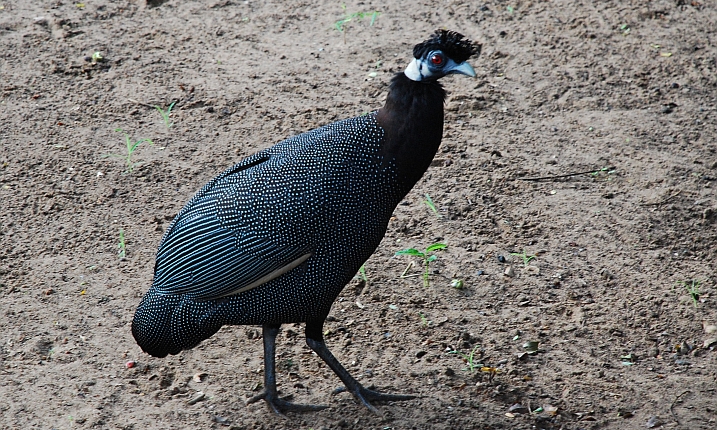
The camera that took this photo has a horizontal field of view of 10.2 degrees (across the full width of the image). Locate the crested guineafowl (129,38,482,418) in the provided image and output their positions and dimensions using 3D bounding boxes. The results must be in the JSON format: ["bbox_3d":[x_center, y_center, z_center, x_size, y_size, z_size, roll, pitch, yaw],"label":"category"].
[{"bbox_3d":[-0.060,0.006,4.563,0.390,0.455,0.190,3,23,7],"label":"crested guineafowl"}]

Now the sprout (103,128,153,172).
[{"bbox_3d":[-0.304,-0.085,5.307,0.066,0.055,0.040,0,23,0],"label":"sprout"}]

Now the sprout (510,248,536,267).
[{"bbox_3d":[0.205,0.054,5.014,0.032,0.022,0.026,0,23,0],"label":"sprout"}]

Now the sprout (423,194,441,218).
[{"bbox_3d":[0.094,-0.012,5.162,0.023,0.030,0.016,0,23,0],"label":"sprout"}]

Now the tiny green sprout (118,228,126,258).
[{"bbox_3d":[-0.295,0.034,5.040,0.010,0.038,0.011,0,23,0],"label":"tiny green sprout"}]

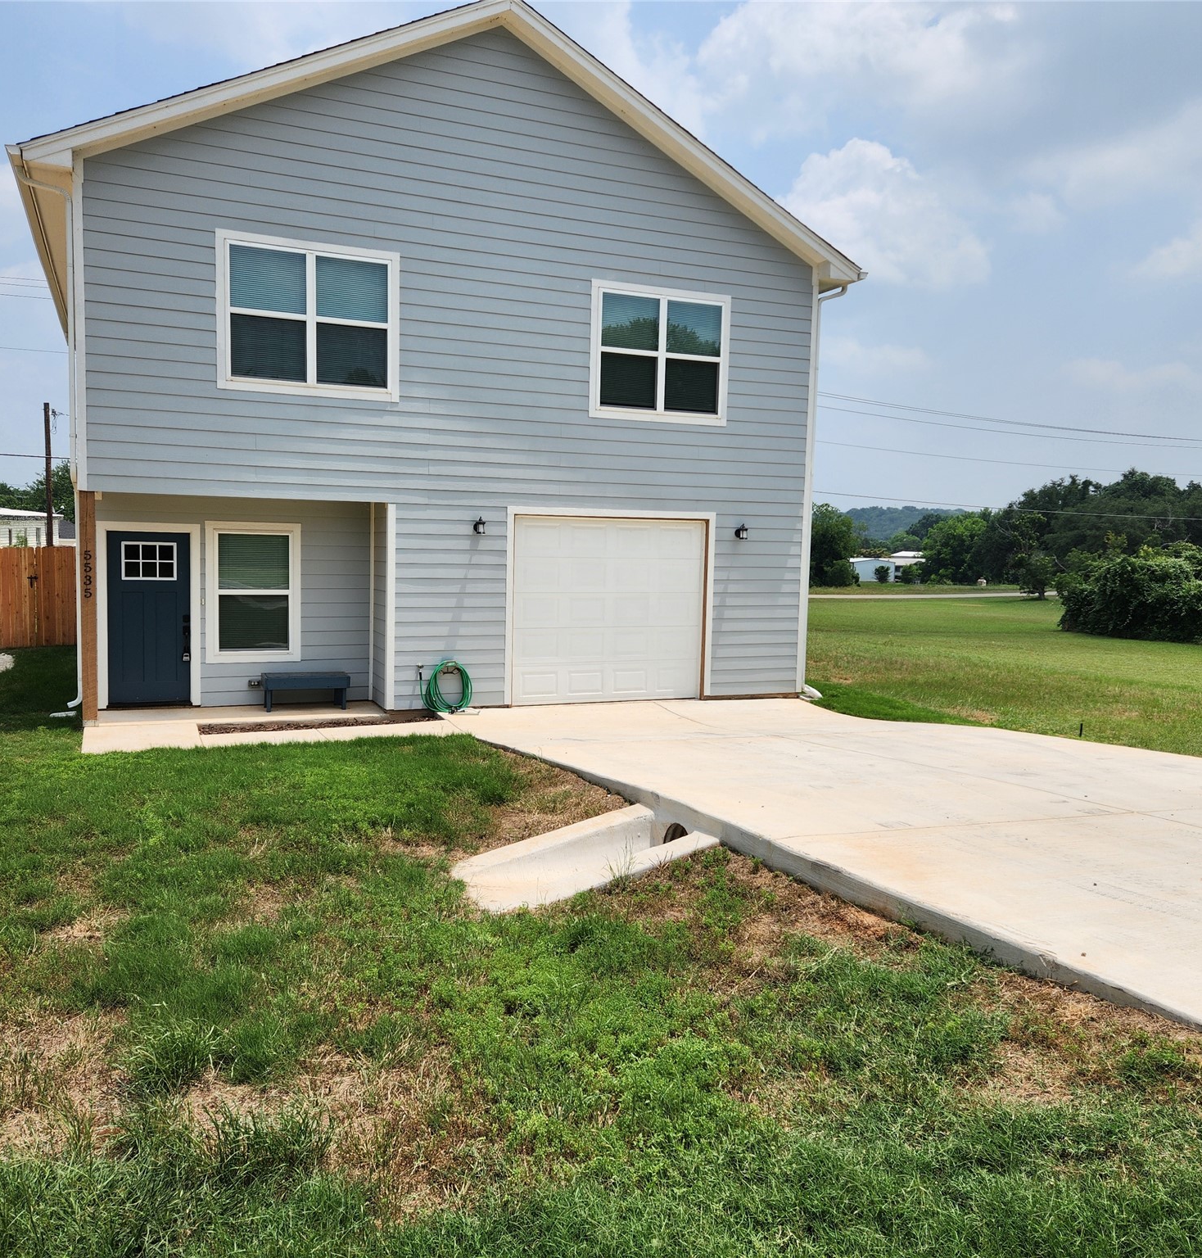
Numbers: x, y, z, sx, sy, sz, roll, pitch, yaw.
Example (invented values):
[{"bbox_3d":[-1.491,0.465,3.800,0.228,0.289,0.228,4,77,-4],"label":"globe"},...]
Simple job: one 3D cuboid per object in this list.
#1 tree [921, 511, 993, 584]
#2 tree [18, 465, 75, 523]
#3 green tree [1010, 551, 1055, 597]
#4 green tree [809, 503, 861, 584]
[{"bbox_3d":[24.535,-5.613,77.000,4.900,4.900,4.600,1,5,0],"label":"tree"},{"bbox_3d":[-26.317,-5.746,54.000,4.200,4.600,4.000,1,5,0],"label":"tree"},{"bbox_3d":[22.858,-2.879,59.000,2.500,2.500,2.400,1,5,0],"label":"green tree"},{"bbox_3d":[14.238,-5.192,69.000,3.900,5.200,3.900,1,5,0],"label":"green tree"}]

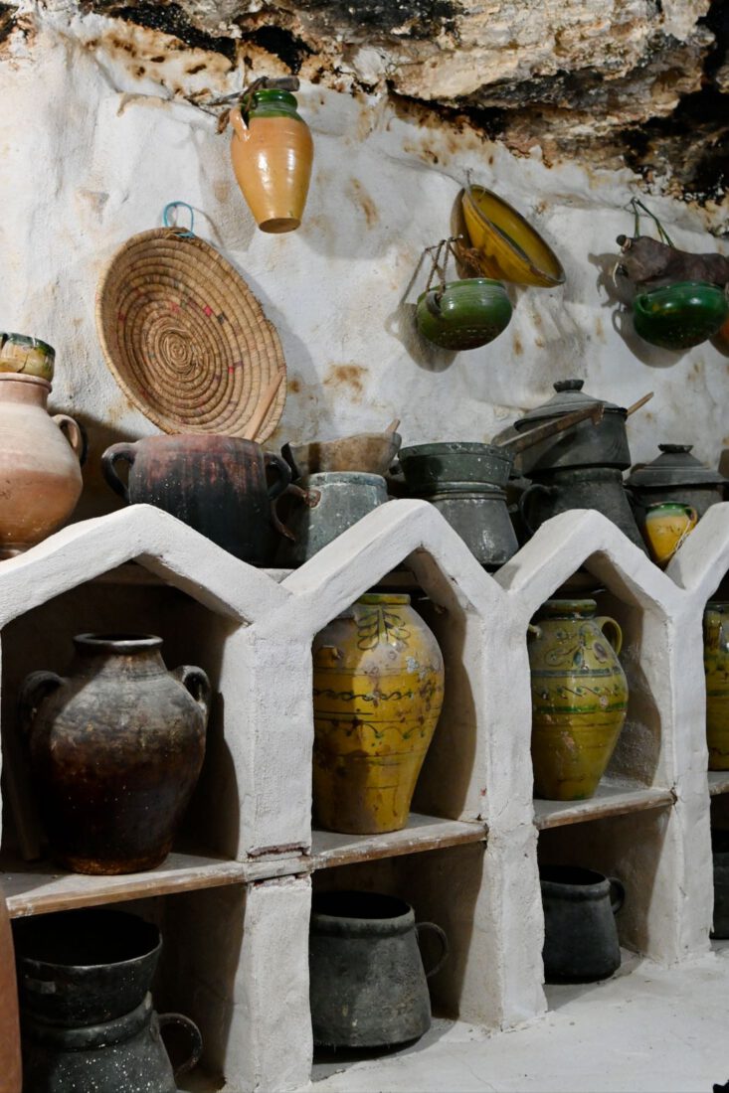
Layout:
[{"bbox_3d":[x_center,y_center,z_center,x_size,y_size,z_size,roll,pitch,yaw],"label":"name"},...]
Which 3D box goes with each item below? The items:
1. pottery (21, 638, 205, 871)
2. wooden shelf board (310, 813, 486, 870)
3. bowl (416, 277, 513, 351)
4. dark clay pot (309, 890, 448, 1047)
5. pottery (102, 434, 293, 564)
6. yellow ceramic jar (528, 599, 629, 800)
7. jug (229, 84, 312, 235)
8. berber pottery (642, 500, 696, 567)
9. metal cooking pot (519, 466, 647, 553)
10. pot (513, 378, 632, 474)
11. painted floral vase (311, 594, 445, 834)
[{"bbox_3d":[-0.413,0.339,1.836,0.335,0.378,0.300,1,-3,-35],"label":"pottery"},{"bbox_3d":[-0.015,0.527,2.007,0.410,0.027,0.280,2,-4,-40],"label":"wooden shelf board"},{"bbox_3d":[0.227,-0.511,2.451,0.225,0.135,0.220,6,-2,-35],"label":"bowl"},{"bbox_3d":[-0.016,0.811,2.125,0.360,0.233,0.290,1,-3,-35],"label":"dark clay pot"},{"bbox_3d":[-0.283,-0.066,1.855,0.315,0.210,0.240,1,-3,-14],"label":"pottery"},{"bbox_3d":[0.442,0.329,2.421,0.310,0.430,0.280,1,-3,-35],"label":"yellow ceramic jar"},{"bbox_3d":[-0.176,-0.745,2.108,0.160,0.245,0.165,-3,-4,0],"label":"jug"},{"bbox_3d":[0.712,-0.016,2.564,0.120,0.150,0.108,1,-3,-12],"label":"berber pottery"},{"bbox_3d":[0.505,-0.062,2.603,0.370,0.235,0.340,0,-2,0],"label":"metal cooking pot"},{"bbox_3d":[0.500,-0.291,2.608,0.275,0.225,0.270,-6,-2,0],"label":"pot"},{"bbox_3d":[0.005,0.303,2.043,0.275,0.435,0.275,0,-3,0],"label":"painted floral vase"}]

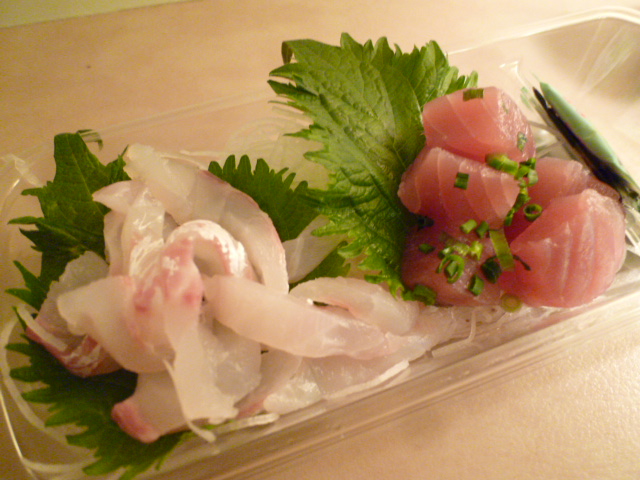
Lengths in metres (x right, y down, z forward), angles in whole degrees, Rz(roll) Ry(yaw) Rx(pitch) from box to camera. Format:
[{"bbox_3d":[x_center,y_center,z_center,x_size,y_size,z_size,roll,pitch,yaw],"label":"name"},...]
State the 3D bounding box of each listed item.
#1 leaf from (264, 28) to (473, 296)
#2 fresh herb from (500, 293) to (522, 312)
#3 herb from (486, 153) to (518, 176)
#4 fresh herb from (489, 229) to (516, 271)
[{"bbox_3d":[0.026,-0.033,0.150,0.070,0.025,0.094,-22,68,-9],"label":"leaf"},{"bbox_3d":[0.061,0.020,0.141,0.006,0.005,0.006,-2,69,5],"label":"fresh herb"},{"bbox_3d":[0.060,-0.025,0.145,0.011,0.005,0.005,24,59,14],"label":"herb"},{"bbox_3d":[0.057,0.003,0.139,0.004,0.003,0.013,-10,67,-4],"label":"fresh herb"}]

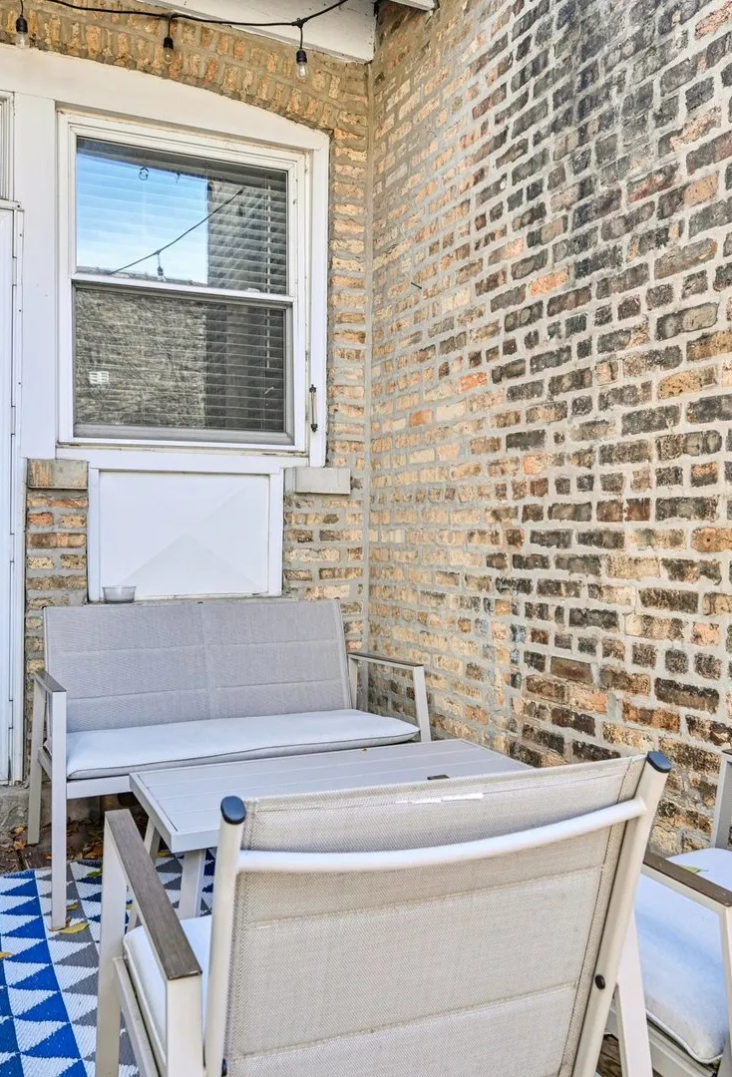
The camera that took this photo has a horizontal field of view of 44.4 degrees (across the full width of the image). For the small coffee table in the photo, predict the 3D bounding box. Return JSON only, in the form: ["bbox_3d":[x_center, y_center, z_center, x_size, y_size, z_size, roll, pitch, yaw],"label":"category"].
[{"bbox_3d":[-0.054,0.809,2.263,0.976,0.411,0.498,0,1,-25],"label":"small coffee table"}]

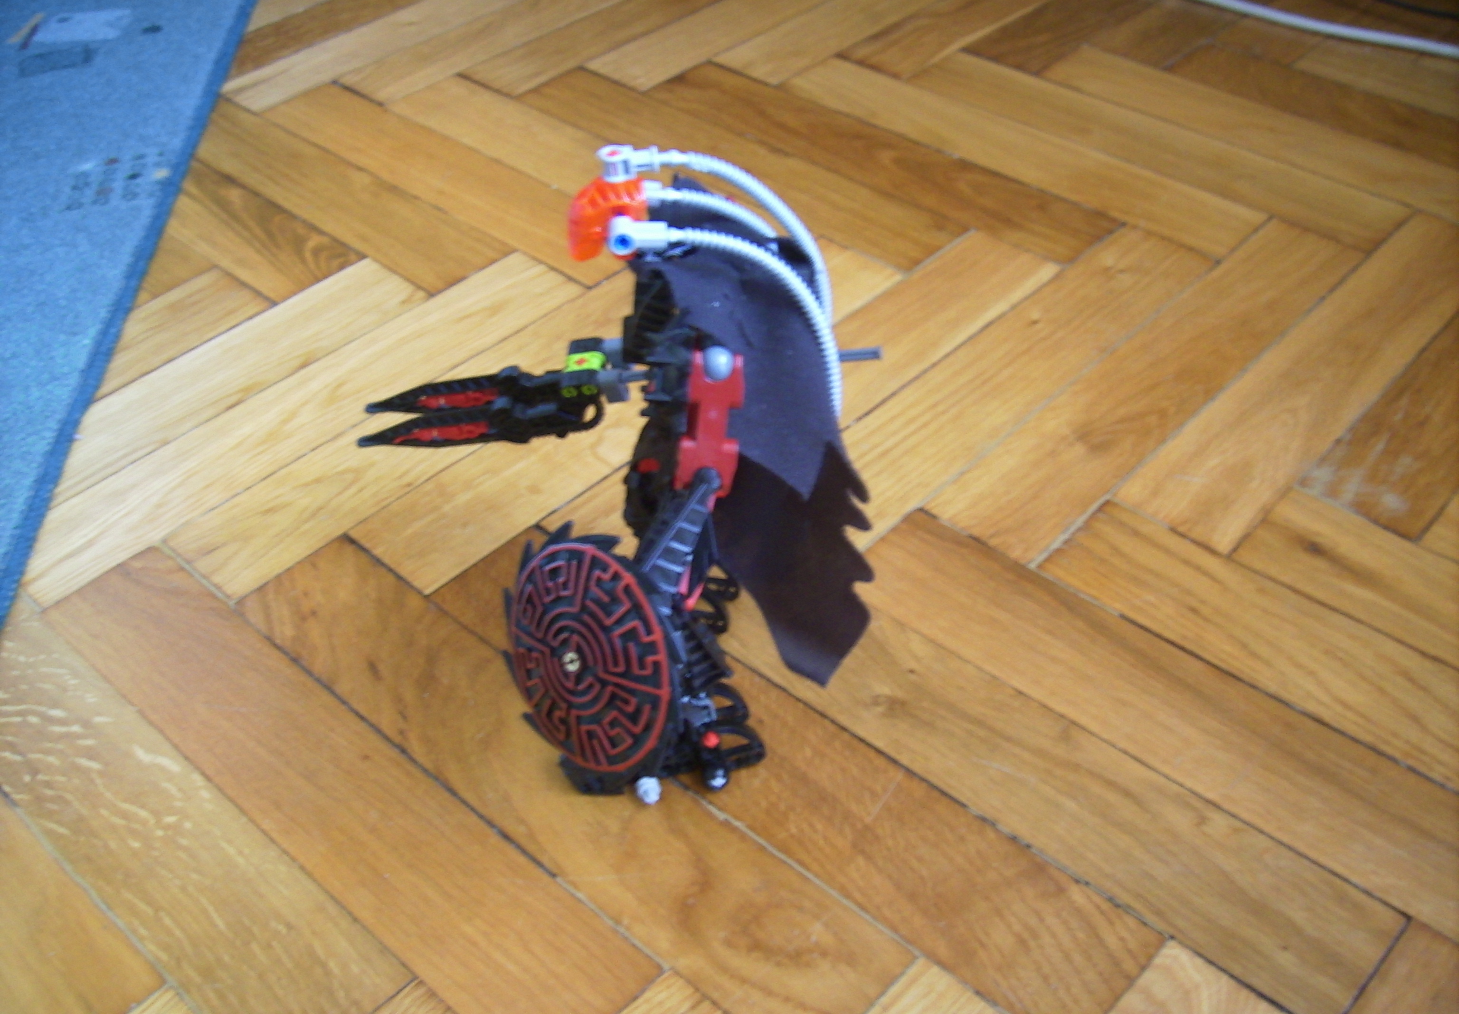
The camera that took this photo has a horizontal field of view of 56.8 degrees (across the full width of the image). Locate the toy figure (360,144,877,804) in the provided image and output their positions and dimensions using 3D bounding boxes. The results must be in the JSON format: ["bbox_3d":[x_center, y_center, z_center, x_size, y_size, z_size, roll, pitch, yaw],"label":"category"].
[{"bbox_3d":[-0.033,-0.007,0.457,0.181,0.235,0.127,-8,44,-5],"label":"toy figure"}]

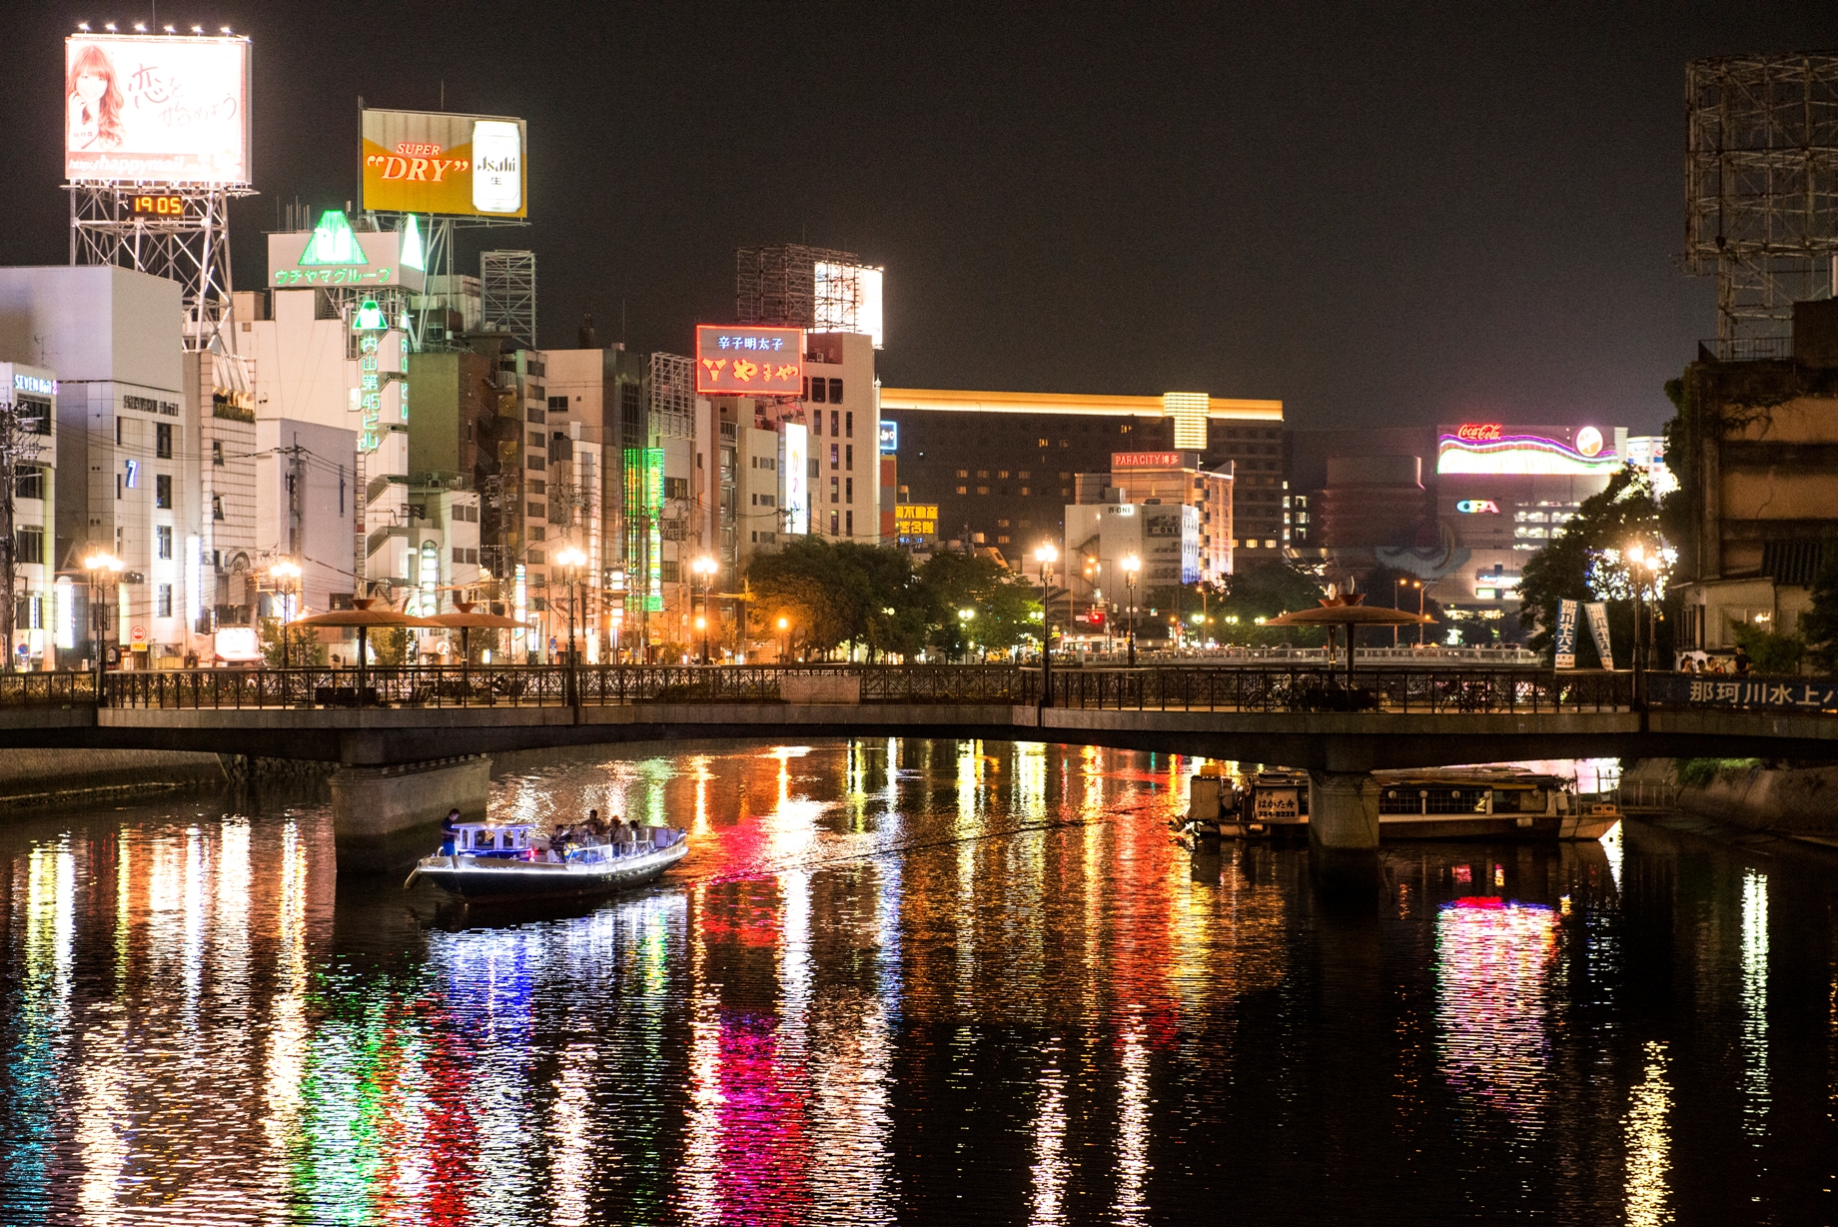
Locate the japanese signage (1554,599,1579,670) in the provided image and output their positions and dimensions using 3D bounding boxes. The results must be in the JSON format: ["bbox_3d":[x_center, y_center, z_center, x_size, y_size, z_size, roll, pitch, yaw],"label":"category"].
[{"bbox_3d":[16.958,0.533,93.500,0.560,1.800,0.060,4,0,12],"label":"japanese signage"}]

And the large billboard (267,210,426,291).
[{"bbox_3d":[-38.786,-24.337,242.461,9.300,5.100,5.200,0,0,11],"label":"large billboard"}]

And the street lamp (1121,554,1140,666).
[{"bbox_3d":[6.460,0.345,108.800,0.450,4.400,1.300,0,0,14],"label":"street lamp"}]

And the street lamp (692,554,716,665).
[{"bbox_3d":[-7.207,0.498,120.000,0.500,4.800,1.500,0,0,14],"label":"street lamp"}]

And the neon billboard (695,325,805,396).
[{"bbox_3d":[-14.806,-22.335,315.185,10.000,6.000,0.900,0,0,-23],"label":"neon billboard"}]

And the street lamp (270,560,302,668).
[{"bbox_3d":[-19.930,0.515,112.500,0.850,4.600,0.850,0,0,12],"label":"street lamp"}]

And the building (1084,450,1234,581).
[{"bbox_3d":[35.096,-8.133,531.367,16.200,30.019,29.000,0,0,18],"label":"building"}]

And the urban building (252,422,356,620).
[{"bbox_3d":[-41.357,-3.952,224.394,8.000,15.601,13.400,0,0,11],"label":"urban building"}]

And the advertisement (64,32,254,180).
[{"bbox_3d":[-43.370,-28.695,203.500,10.400,8.300,1.300,0,0,-6],"label":"advertisement"}]

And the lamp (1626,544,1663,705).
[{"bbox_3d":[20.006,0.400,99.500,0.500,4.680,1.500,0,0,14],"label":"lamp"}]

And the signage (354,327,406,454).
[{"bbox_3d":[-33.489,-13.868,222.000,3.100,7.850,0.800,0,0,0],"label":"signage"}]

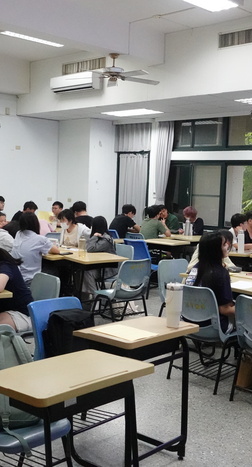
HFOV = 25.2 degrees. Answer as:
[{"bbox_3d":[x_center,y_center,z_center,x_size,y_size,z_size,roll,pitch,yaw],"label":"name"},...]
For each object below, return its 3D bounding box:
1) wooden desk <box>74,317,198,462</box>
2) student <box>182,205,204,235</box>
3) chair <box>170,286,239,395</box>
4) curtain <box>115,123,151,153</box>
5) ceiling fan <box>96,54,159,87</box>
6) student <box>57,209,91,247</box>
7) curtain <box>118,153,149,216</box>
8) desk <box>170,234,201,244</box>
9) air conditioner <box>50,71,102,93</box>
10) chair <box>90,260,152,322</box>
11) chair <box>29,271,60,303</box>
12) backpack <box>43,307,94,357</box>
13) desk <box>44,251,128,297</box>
[{"bbox_3d":[0.056,0.883,3.058,0.400,0.750,0.610,6,7,39],"label":"wooden desk"},{"bbox_3d":[1.006,0.159,9.122,0.720,1.200,0.480,-3,7,-44],"label":"student"},{"bbox_3d":[0.702,0.791,4.547,0.530,0.790,0.480,-3,7,-45],"label":"chair"},{"bbox_3d":[0.093,-1.854,10.918,0.100,0.563,1.015,-3,7,-44],"label":"curtain"},{"bbox_3d":[-0.170,-2.331,7.969,1.380,0.410,1.380,-3,7,-44],"label":"ceiling fan"},{"bbox_3d":[-0.716,0.292,7.329,0.750,1.200,0.480,-3,7,-45],"label":"student"},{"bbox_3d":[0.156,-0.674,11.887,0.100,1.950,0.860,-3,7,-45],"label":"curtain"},{"bbox_3d":[0.876,0.462,8.232,0.440,0.760,0.630,-3,7,-45],"label":"desk"},{"bbox_3d":[-0.908,-2.631,9.982,0.210,0.295,1.130,-3,7,-45],"label":"air conditioner"},{"bbox_3d":[-0.063,0.634,5.949,0.460,0.790,0.520,-3,7,-44],"label":"chair"},{"bbox_3d":[-0.830,0.722,4.391,0.500,0.780,0.460,-3,7,-44],"label":"chair"},{"bbox_3d":[-0.306,0.633,3.403,0.300,0.360,0.240,-3,7,-44],"label":"backpack"},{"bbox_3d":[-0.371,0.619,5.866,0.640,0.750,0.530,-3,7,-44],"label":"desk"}]

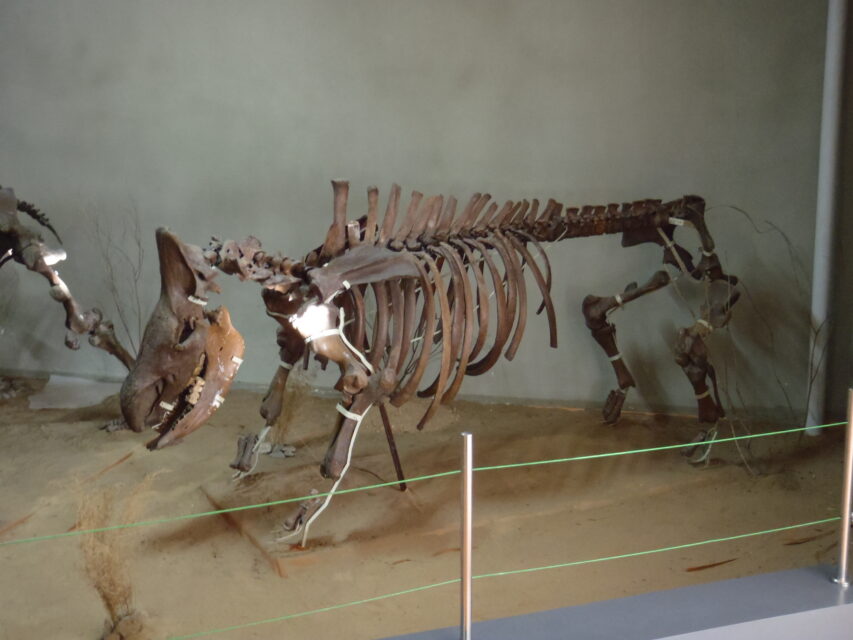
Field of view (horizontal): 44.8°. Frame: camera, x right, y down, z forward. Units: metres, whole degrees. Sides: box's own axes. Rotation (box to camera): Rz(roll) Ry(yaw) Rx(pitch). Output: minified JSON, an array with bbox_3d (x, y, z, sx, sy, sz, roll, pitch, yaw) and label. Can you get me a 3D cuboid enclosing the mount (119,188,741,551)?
[{"bbox_3d":[0.168,0.046,4.674,3.020,1.345,0.860,-5,11,-28],"label":"mount"}]

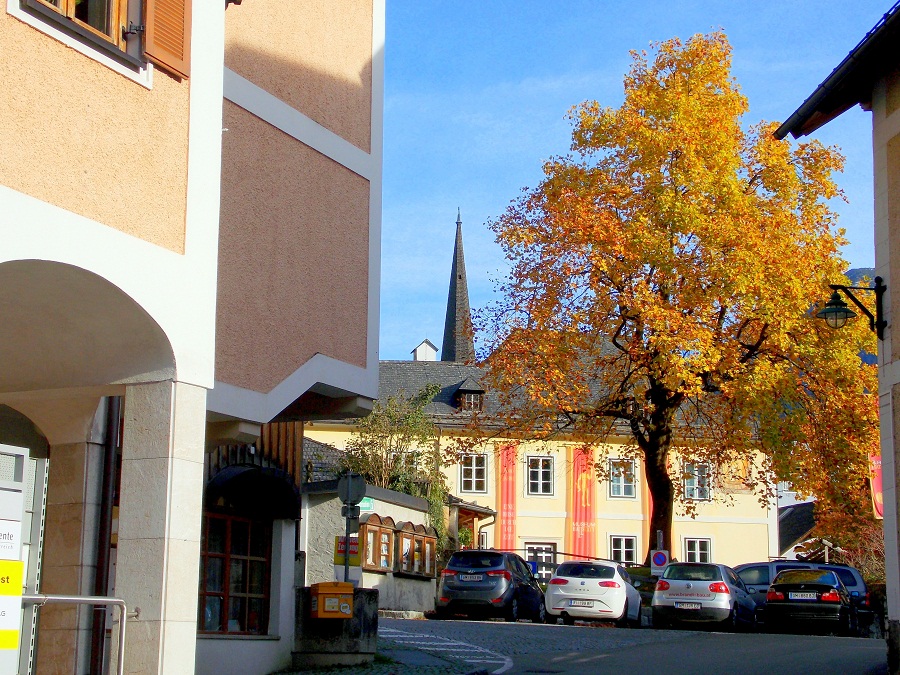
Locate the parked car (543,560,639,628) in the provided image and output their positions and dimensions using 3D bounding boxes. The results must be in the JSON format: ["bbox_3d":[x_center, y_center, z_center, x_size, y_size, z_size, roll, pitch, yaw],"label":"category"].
[{"bbox_3d":[3.305,5.854,35.101,1.768,1.455,4.315,-1,-10,12],"label":"parked car"}]

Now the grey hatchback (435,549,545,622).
[{"bbox_3d":[1.106,5.946,36.670,1.765,1.600,4.100,-2,-10,16],"label":"grey hatchback"}]

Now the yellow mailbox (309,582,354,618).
[{"bbox_3d":[-1.535,3.429,20.000,0.455,0.460,0.300,5,-10,-23],"label":"yellow mailbox"}]

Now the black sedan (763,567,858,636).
[{"bbox_3d":[7.934,5.771,33.625,1.739,1.415,4.471,-2,-10,17],"label":"black sedan"}]

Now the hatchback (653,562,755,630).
[{"bbox_3d":[5.799,5.852,34.682,1.759,1.480,4.204,-3,-10,19],"label":"hatchback"}]

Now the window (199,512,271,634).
[{"bbox_3d":[-2.644,2.894,18.853,0.120,1.527,1.650,-3,-10,23],"label":"window"}]

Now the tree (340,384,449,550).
[{"bbox_3d":[-1.319,3.213,36.466,2.567,4.227,2.500,1,-9,0],"label":"tree"}]

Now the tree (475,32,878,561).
[{"bbox_3d":[6.467,-1.293,43.821,11.425,15.564,11.000,1,-9,0],"label":"tree"}]

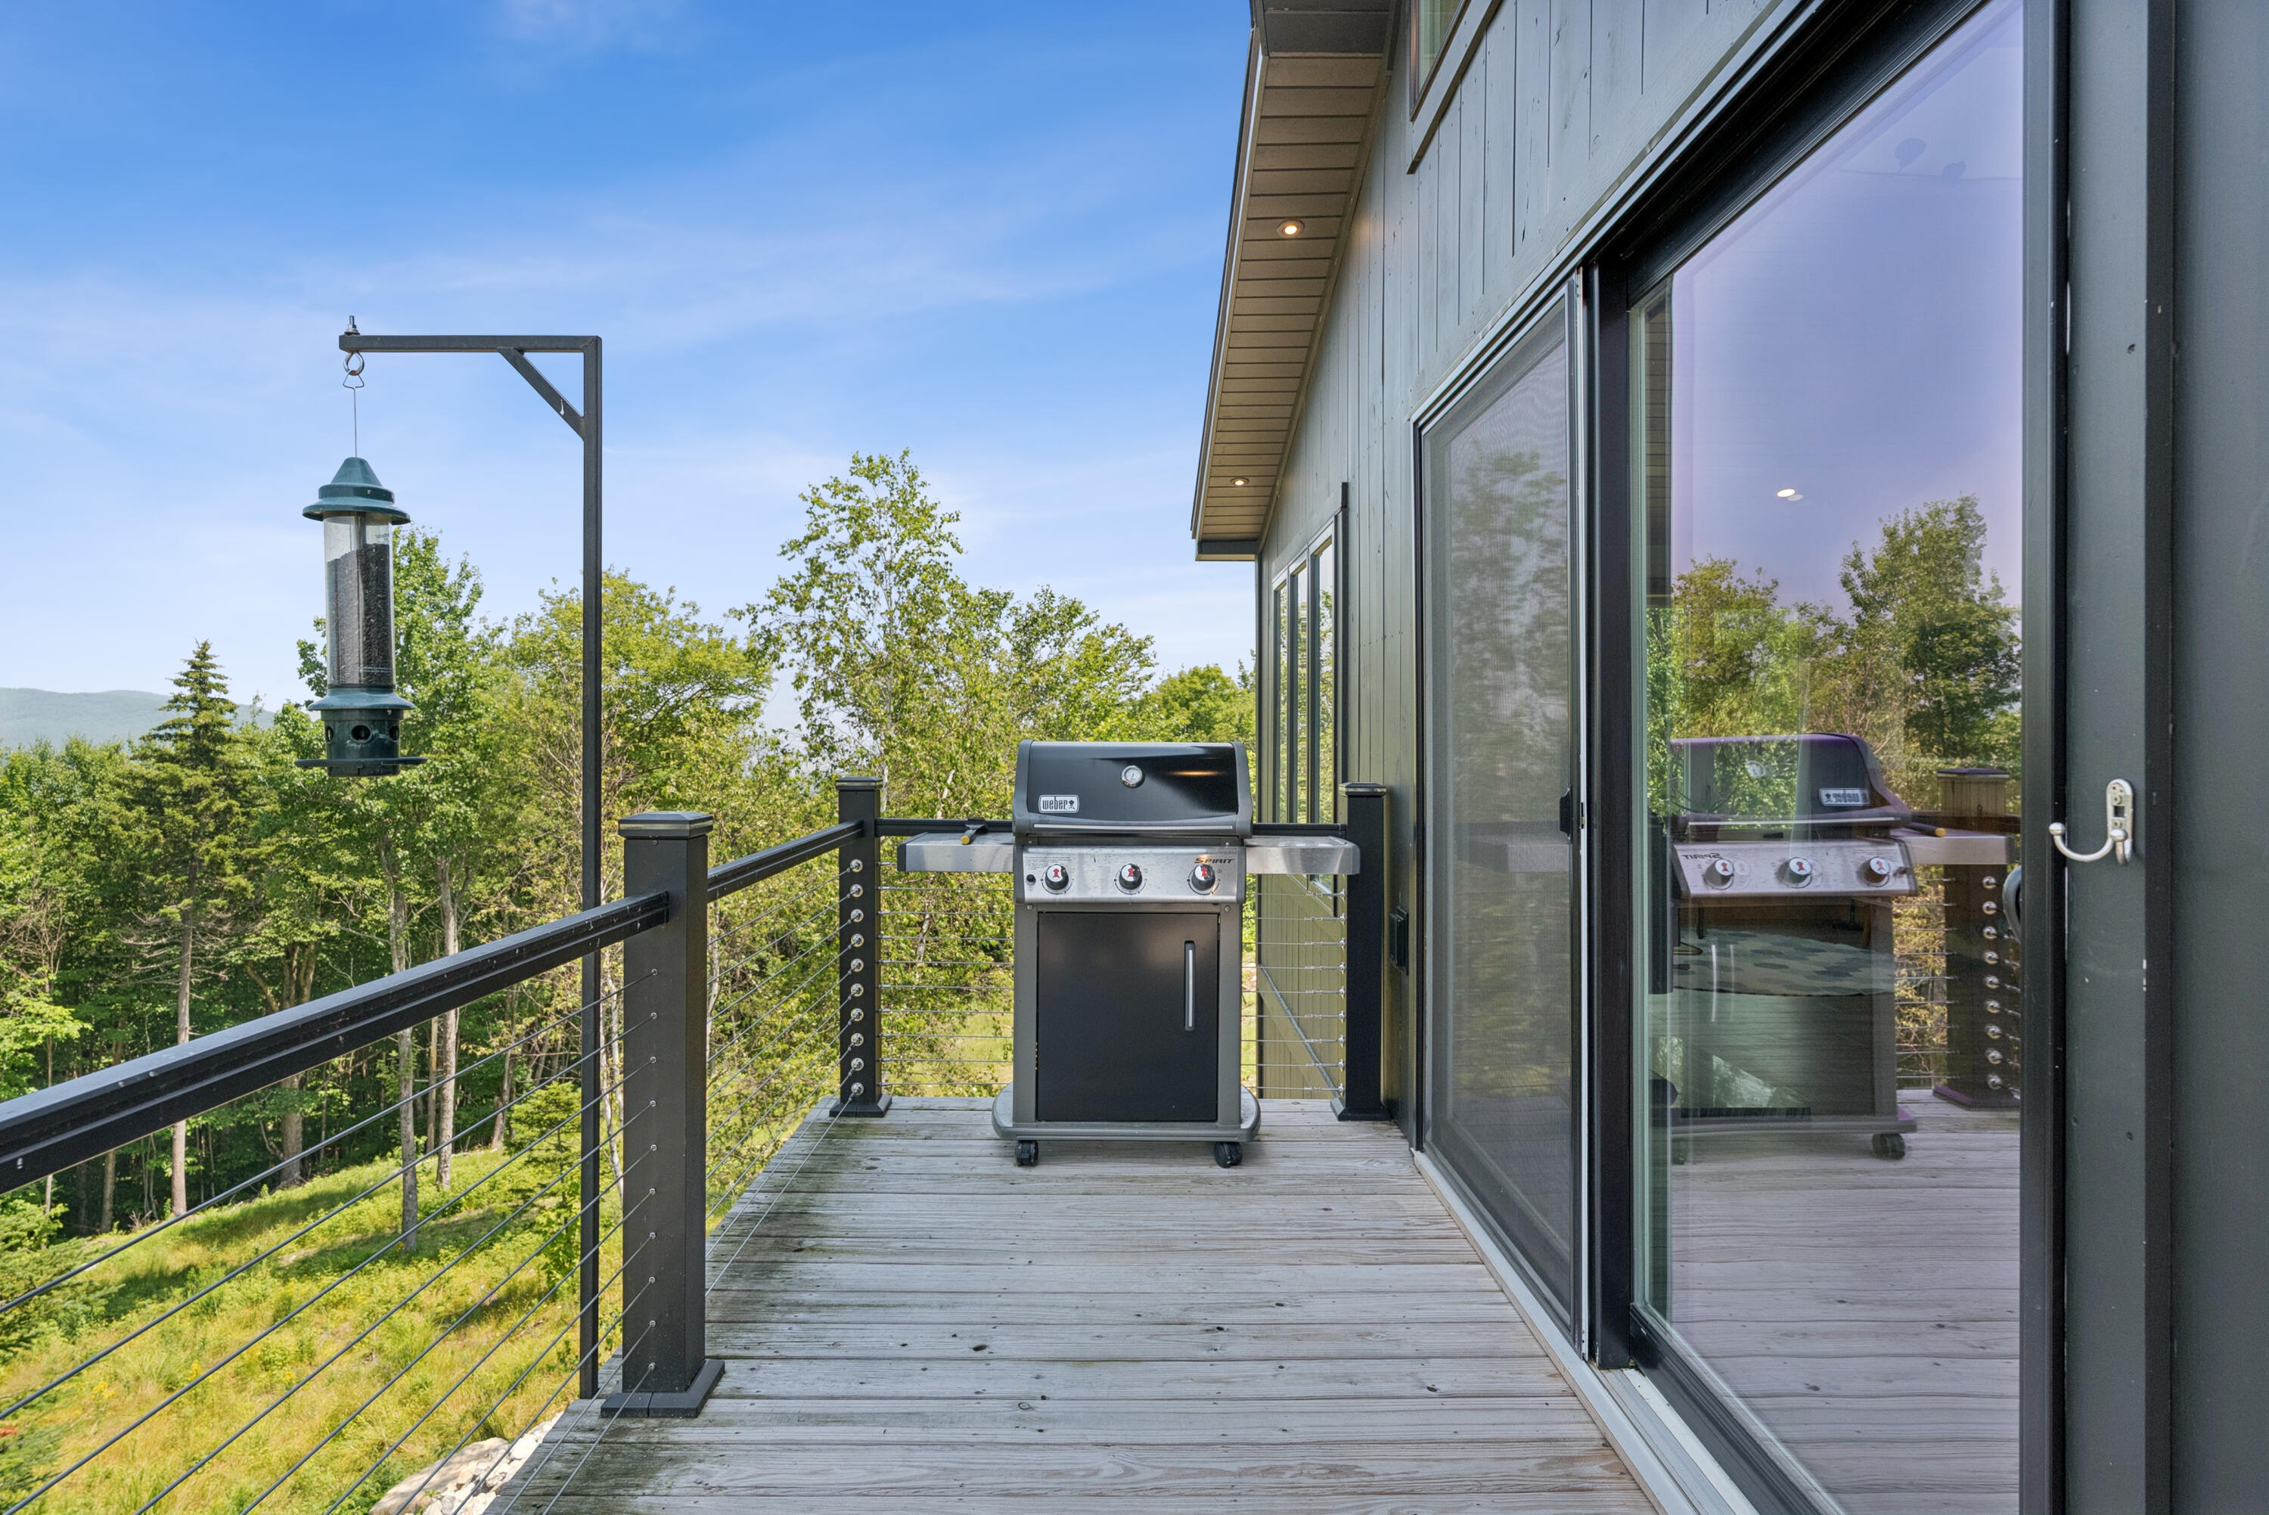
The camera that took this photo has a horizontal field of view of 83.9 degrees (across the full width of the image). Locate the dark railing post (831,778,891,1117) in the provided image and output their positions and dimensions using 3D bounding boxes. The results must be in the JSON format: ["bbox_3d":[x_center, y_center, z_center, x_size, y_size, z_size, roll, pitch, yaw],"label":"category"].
[{"bbox_3d":[-0.853,0.585,3.955,0.163,1.035,0.163,0,1,-1],"label":"dark railing post"}]

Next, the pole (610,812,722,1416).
[{"bbox_3d":[-0.831,0.613,2.245,0.165,1.030,0.165,0,1,-1],"label":"pole"}]

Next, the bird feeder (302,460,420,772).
[{"bbox_3d":[-1.391,-0.254,2.270,0.235,0.572,0.235,0,1,-1],"label":"bird feeder"}]

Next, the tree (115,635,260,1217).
[{"bbox_3d":[-12.800,2.330,17.000,2.200,7.800,2.200,0,1,-1],"label":"tree"}]

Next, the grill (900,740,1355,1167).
[{"bbox_3d":[-0.016,0.533,3.640,1.280,1.150,0.600,0,1,-1],"label":"grill"}]

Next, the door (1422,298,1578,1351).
[{"bbox_3d":[0.817,0.095,2.850,0.050,1.955,1.190,0,1,-1],"label":"door"}]

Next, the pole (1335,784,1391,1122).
[{"bbox_3d":[0.712,0.595,3.940,0.163,1.033,0.163,0,1,-1],"label":"pole"}]

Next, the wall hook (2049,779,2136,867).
[{"bbox_3d":[0.808,0.054,1.060,0.040,0.071,0.068,0,1,-1],"label":"wall hook"}]

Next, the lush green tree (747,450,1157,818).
[{"bbox_3d":[-1.600,0.420,11.000,3.500,6.100,3.200,0,1,-1],"label":"lush green tree"}]

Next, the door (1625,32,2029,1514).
[{"bbox_3d":[0.920,0.100,1.735,0.050,1.950,1.180,0,1,-1],"label":"door"}]

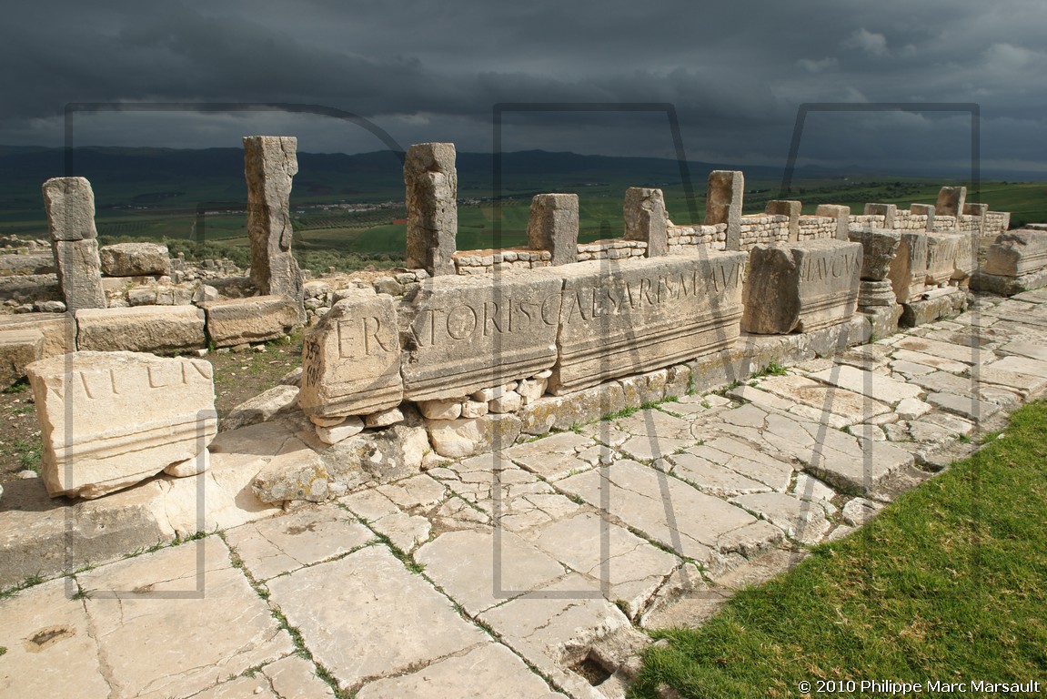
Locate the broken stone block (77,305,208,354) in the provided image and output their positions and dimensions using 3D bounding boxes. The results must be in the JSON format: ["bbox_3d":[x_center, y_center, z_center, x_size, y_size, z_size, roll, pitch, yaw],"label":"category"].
[{"bbox_3d":[-3.351,-0.176,6.107,0.995,0.417,0.396,-11,18,-36],"label":"broken stone block"}]

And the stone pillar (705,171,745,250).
[{"bbox_3d":[3.198,-2.068,11.270,0.350,1.498,0.449,-11,18,-36],"label":"stone pillar"}]

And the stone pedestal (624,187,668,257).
[{"bbox_3d":[1.614,-1.629,9.327,0.318,1.011,0.454,-12,20,-35],"label":"stone pedestal"}]

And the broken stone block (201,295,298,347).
[{"bbox_3d":[-2.613,-0.300,6.652,0.856,0.385,0.375,-11,18,-36],"label":"broken stone block"}]

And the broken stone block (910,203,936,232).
[{"bbox_3d":[7.908,-2.562,13.892,0.267,0.588,0.370,-12,20,-35],"label":"broken stone block"}]

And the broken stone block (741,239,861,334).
[{"bbox_3d":[2.799,-0.656,7.009,1.250,0.790,0.550,-11,18,-39],"label":"broken stone block"}]

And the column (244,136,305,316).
[{"bbox_3d":[-2.493,-1.170,7.002,0.372,1.830,0.535,-11,18,-36],"label":"column"}]

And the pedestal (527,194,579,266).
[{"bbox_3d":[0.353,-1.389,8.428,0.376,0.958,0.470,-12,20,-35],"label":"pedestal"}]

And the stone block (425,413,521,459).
[{"bbox_3d":[-0.349,0.489,4.362,0.620,0.250,0.300,-11,18,-39],"label":"stone block"}]

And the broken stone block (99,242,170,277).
[{"bbox_3d":[-4.074,-0.933,7.290,0.580,0.290,0.420,-12,20,-35],"label":"broken stone block"}]

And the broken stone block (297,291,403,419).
[{"bbox_3d":[-0.970,0.017,3.871,0.460,0.580,0.400,-10,17,-36],"label":"broken stone block"}]

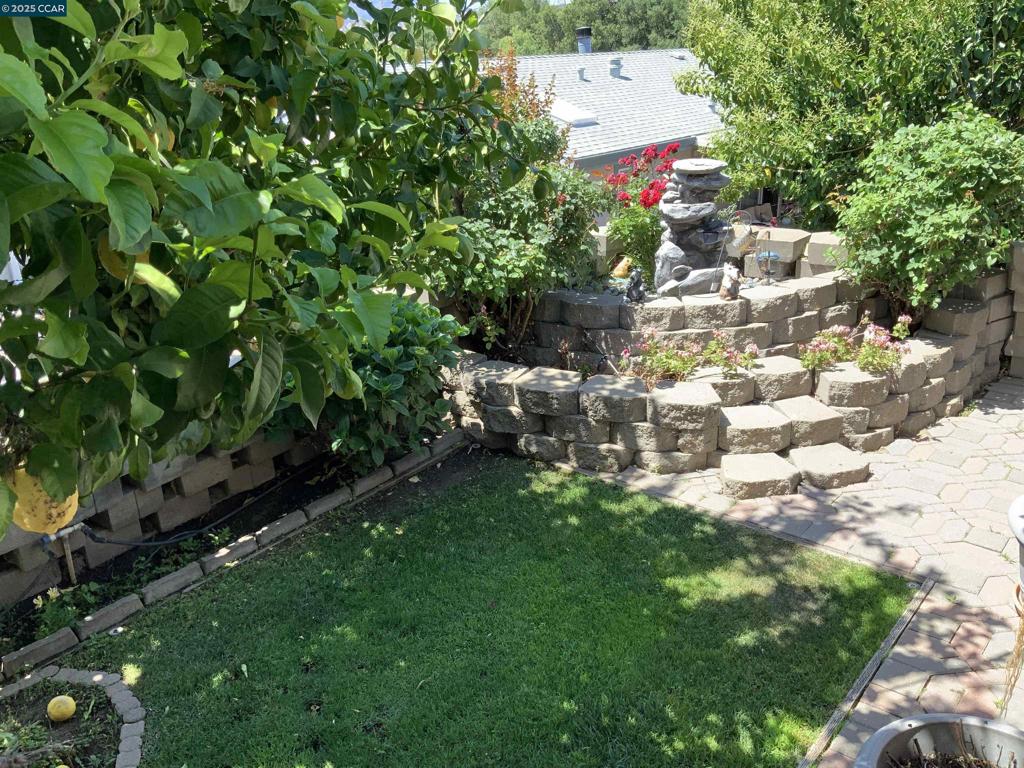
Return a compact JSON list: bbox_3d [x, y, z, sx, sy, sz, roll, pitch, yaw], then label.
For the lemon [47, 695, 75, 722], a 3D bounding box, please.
[{"bbox_3d":[-1.780,1.283,3.391,0.100,0.088,0.090,-2,21,1],"label":"lemon"}]

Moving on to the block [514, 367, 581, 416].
[{"bbox_3d":[0.249,0.059,5.363,0.410,0.154,0.305,6,24,21],"label":"block"}]

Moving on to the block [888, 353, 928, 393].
[{"bbox_3d":[2.421,-0.052,5.468,0.406,0.150,0.290,-14,24,-27],"label":"block"}]

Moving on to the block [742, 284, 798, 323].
[{"bbox_3d":[1.690,-0.548,5.825,0.406,0.150,0.290,-9,23,-18],"label":"block"}]

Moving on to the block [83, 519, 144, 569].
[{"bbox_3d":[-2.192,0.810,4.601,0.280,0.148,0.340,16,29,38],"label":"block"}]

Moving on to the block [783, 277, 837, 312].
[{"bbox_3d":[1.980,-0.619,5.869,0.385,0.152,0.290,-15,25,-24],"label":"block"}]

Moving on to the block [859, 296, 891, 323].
[{"bbox_3d":[2.462,-0.540,5.989,0.370,0.154,0.290,-14,25,-26],"label":"block"}]

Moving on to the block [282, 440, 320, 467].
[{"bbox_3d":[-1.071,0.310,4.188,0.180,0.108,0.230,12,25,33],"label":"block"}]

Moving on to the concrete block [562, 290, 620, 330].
[{"bbox_3d":[0.546,-0.490,5.703,0.410,0.154,0.305,5,24,18],"label":"concrete block"}]

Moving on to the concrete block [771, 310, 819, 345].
[{"bbox_3d":[1.822,-0.400,5.711,0.400,0.153,0.315,-11,23,-23],"label":"concrete block"}]

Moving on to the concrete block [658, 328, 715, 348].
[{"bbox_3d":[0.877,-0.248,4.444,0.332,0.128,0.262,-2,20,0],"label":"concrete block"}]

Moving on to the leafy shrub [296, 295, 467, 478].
[{"bbox_3d":[-0.630,0.005,3.789,0.500,0.630,0.580,14,26,36],"label":"leafy shrub"}]

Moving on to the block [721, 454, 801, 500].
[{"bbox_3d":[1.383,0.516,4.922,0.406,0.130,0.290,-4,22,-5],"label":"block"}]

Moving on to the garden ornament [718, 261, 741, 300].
[{"bbox_3d":[1.391,-0.670,5.479,0.120,0.232,0.130,-19,26,-37],"label":"garden ornament"}]

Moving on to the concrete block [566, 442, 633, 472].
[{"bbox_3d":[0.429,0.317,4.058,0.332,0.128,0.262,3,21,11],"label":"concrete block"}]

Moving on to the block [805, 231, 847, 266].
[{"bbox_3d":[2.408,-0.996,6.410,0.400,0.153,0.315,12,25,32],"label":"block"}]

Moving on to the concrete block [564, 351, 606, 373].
[{"bbox_3d":[0.558,-0.193,5.973,0.416,0.157,0.307,7,23,21],"label":"concrete block"}]

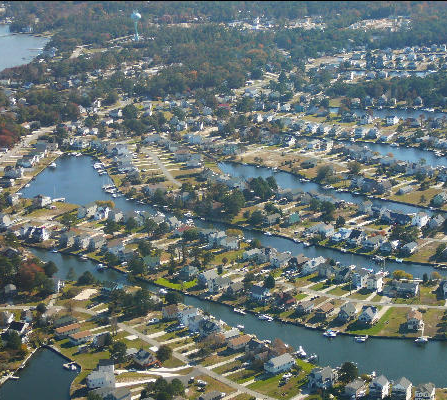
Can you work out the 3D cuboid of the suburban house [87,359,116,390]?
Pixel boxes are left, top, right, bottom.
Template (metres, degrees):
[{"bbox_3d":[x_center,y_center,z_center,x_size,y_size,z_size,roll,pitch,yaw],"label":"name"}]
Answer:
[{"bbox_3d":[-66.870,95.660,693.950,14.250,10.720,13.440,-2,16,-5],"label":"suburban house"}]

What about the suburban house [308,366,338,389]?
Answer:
[{"bbox_3d":[54.110,96.990,689.750,10.020,8.370,13.380,11,20,35],"label":"suburban house"}]

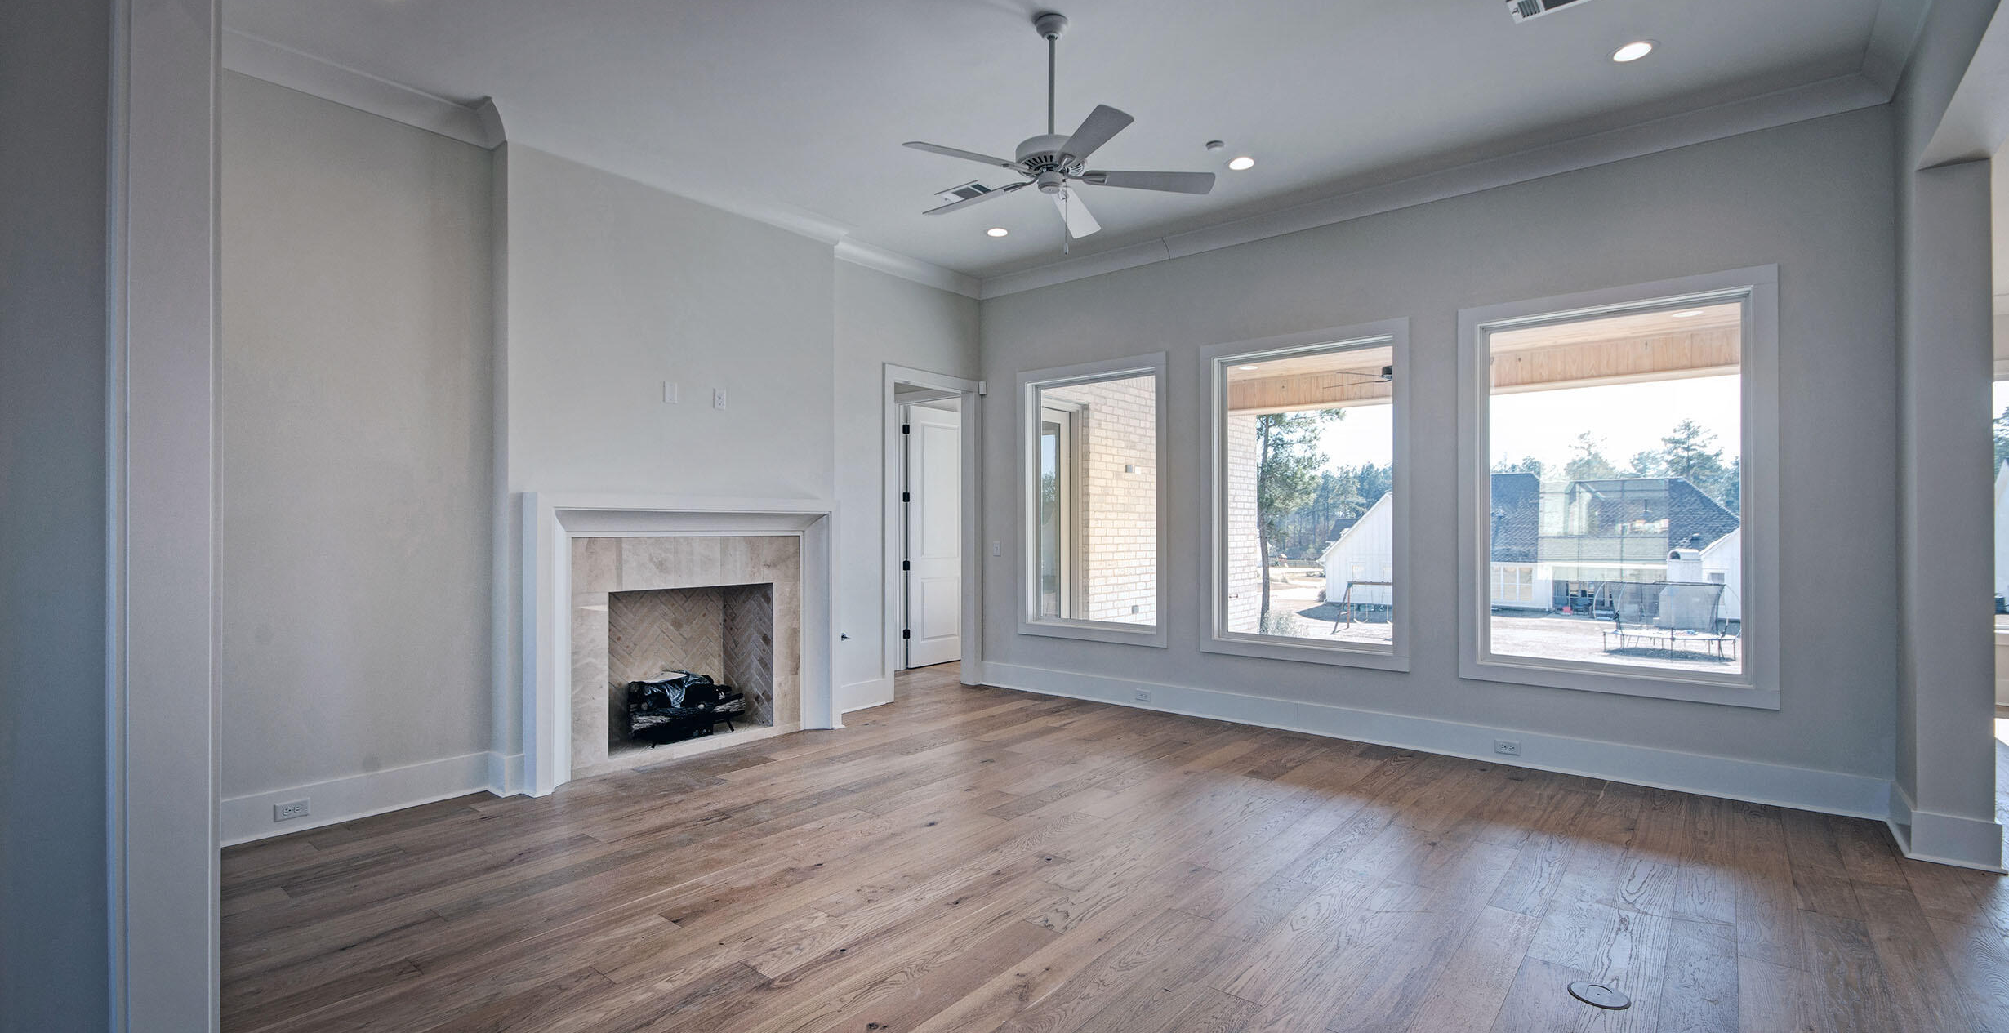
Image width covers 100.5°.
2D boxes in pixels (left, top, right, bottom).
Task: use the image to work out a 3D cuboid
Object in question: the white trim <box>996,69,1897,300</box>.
[{"bbox_3d":[1.820,-1.884,5.327,5.332,0.135,0.121,0,0,39],"label":"white trim"}]

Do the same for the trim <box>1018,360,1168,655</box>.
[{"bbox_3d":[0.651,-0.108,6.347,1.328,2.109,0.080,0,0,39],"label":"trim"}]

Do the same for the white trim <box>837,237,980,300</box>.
[{"bbox_3d":[-0.670,-1.873,6.383,0.121,0.130,1.620,0,0,39],"label":"white trim"}]

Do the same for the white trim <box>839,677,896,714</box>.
[{"bbox_3d":[-1.016,1.299,6.040,0.025,0.186,0.621,0,0,39],"label":"white trim"}]

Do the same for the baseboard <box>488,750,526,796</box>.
[{"bbox_3d":[-2.499,1.289,4.188,0.182,0.189,0.115,0,0,39],"label":"baseboard"}]

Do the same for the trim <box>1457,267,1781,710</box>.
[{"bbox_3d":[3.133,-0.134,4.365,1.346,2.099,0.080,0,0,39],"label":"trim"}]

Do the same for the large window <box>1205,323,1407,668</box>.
[{"bbox_3d":[1.895,-0.118,5.367,1.327,2.098,0.100,0,0,39],"label":"large window"}]

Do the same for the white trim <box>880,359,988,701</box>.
[{"bbox_3d":[-0.583,0.131,6.624,0.080,2.529,1.134,0,0,39],"label":"white trim"}]

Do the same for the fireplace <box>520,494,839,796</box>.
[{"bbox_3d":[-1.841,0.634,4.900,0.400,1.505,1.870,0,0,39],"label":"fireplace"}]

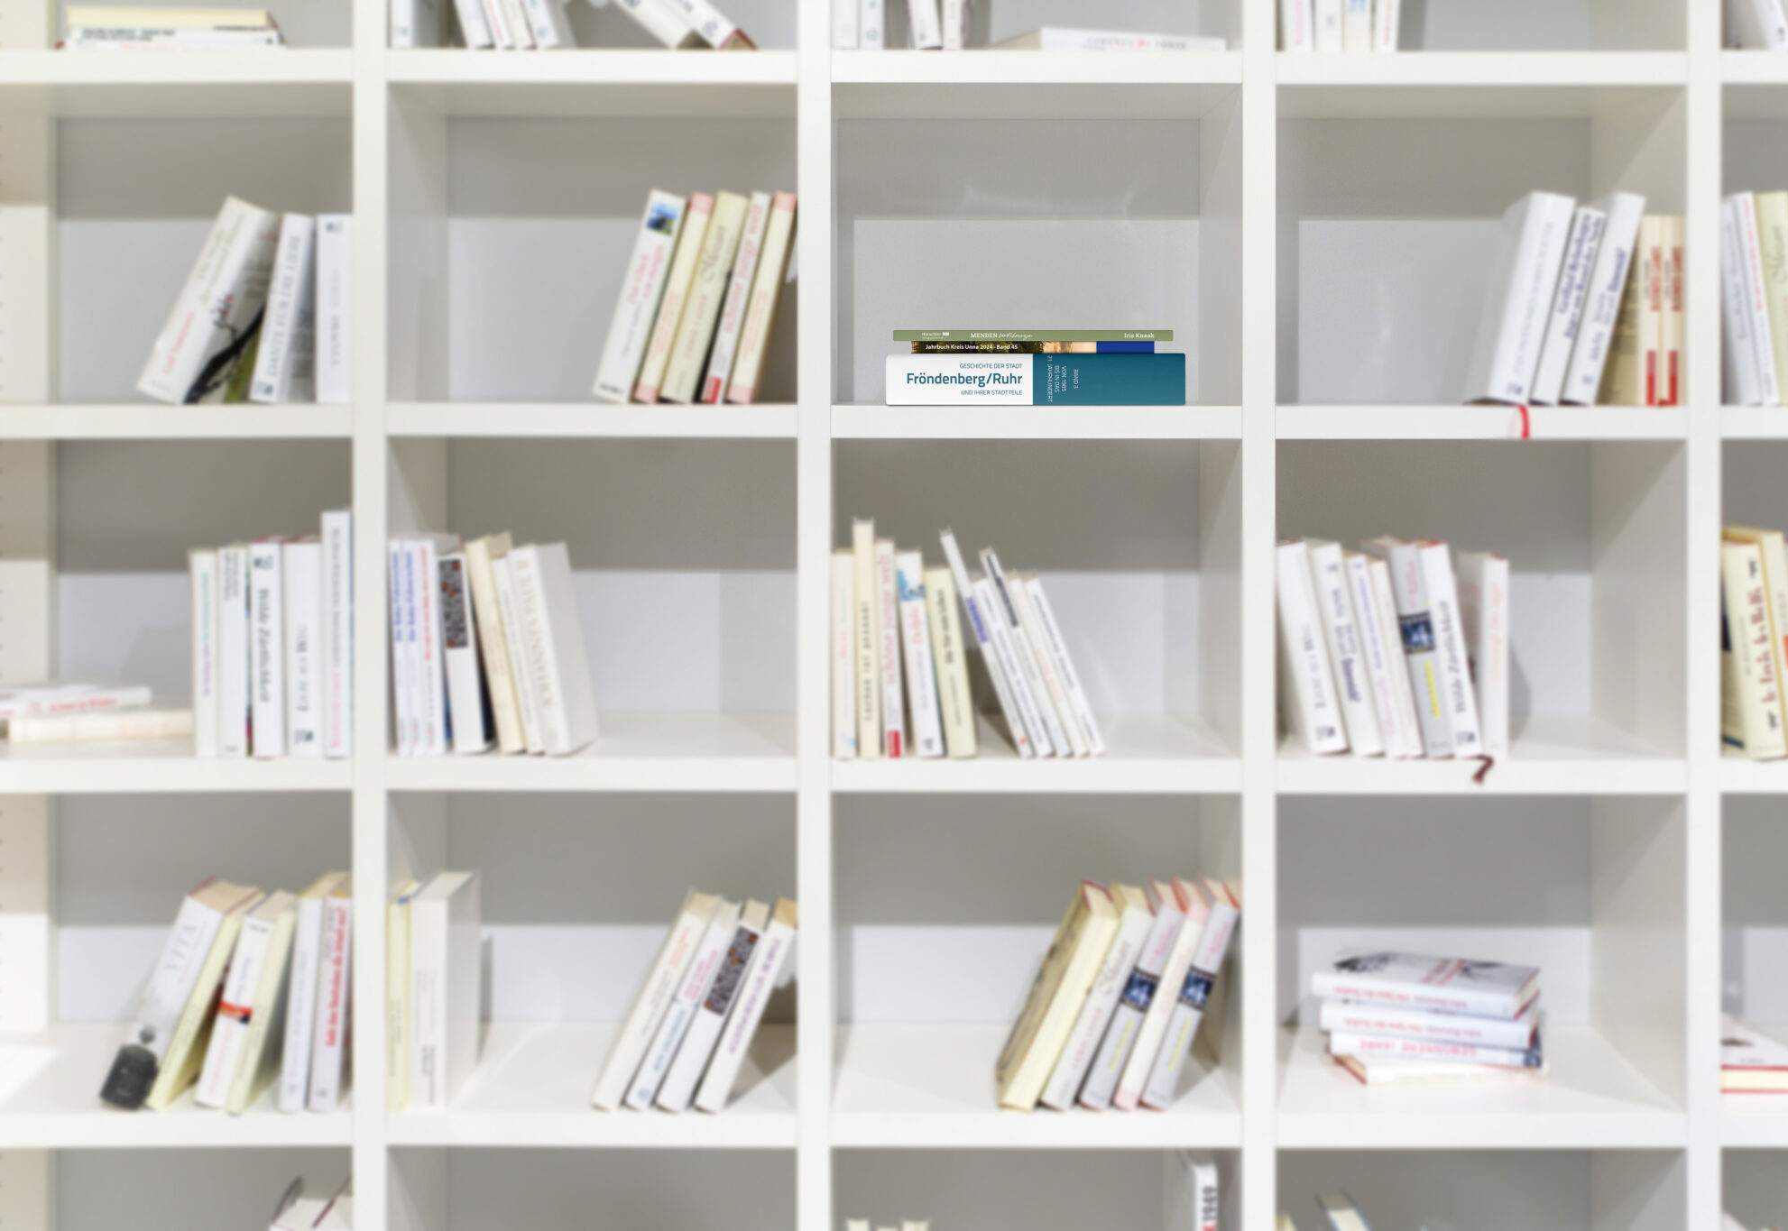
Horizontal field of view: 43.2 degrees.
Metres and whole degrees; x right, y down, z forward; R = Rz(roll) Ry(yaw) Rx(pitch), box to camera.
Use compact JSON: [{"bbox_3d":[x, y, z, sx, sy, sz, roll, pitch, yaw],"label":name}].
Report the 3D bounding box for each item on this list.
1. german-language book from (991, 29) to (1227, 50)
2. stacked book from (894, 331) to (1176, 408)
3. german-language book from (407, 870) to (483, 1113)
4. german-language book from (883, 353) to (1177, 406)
[{"bbox_3d":[0.224,-0.597,2.406,0.213,0.027,0.140,-1,4,-20],"label":"german-language book"},{"bbox_3d":[0.143,-0.257,2.385,0.302,0.077,0.210,0,4,0],"label":"stacked book"},{"bbox_3d":[-0.469,0.390,2.364,0.039,0.213,0.148,0,4,2],"label":"german-language book"},{"bbox_3d":[0.143,-0.244,2.385,0.302,0.053,0.210,0,4,0],"label":"german-language book"}]

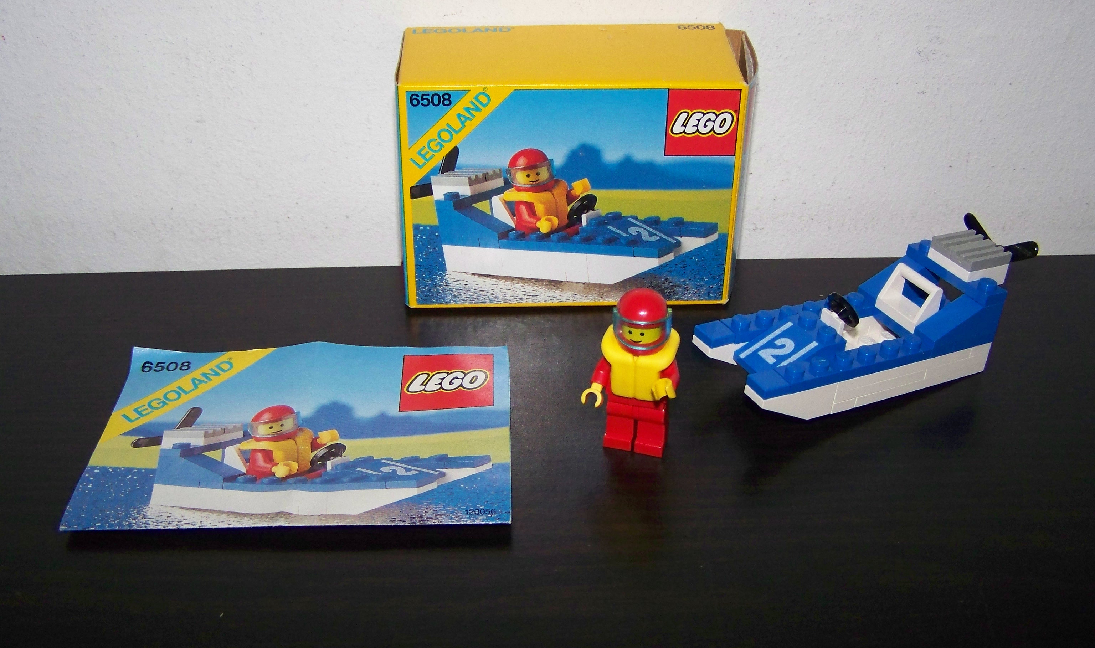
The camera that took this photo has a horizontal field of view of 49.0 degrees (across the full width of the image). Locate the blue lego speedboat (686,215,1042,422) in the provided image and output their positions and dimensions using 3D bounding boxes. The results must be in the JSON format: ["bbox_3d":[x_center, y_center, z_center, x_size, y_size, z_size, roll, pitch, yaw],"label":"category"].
[{"bbox_3d":[0.088,-0.004,0.326,0.095,0.037,0.034,-11,35,-25],"label":"blue lego speedboat"}]

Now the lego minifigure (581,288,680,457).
[{"bbox_3d":[0.022,0.013,0.300,0.024,0.044,0.017,9,35,13],"label":"lego minifigure"}]

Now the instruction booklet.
[{"bbox_3d":[-0.062,0.027,0.308,0.105,0.006,0.074,-1,34,-2],"label":"instruction booklet"}]

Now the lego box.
[{"bbox_3d":[0.008,-0.047,0.362,0.099,0.071,0.044,-1,34,-2],"label":"lego box"}]

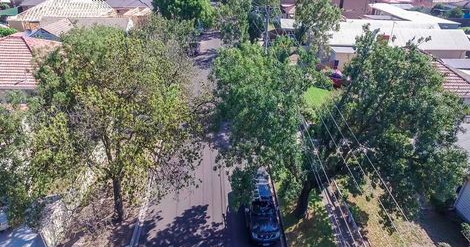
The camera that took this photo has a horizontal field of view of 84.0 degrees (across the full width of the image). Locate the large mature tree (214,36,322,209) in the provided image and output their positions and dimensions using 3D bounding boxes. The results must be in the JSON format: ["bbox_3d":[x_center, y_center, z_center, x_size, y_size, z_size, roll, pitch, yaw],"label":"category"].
[{"bbox_3d":[1.799,1.139,16.240,6.300,10.800,7.500,-2,33,-3],"label":"large mature tree"}]

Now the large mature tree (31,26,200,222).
[{"bbox_3d":[-6.618,1.650,14.903,9.200,11.400,9.200,-2,33,-3],"label":"large mature tree"}]

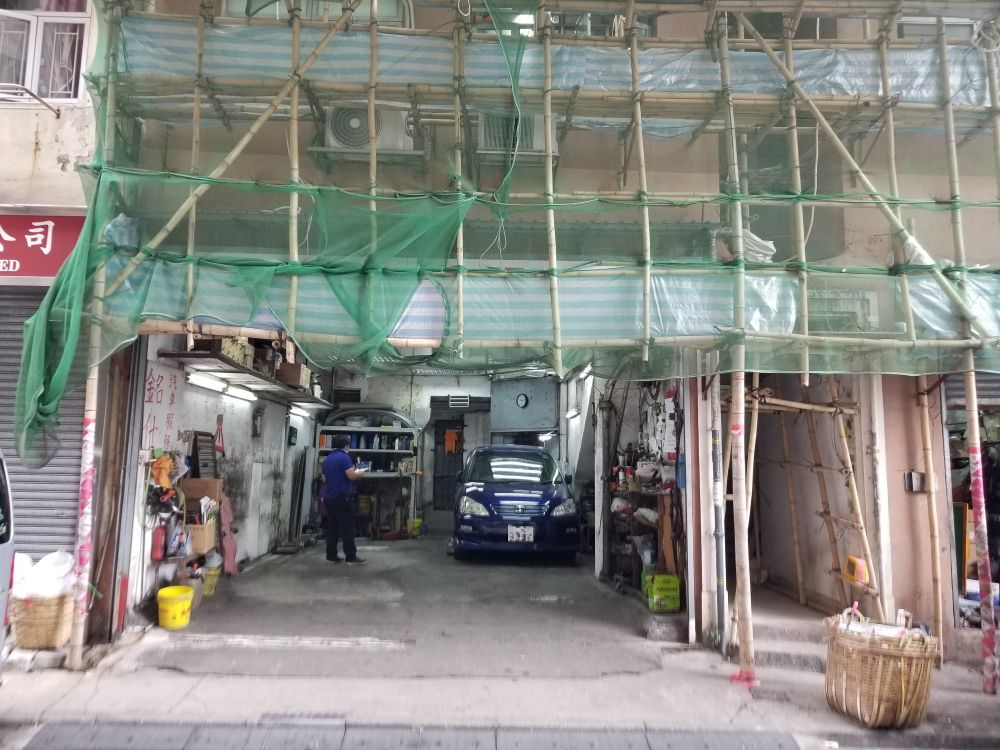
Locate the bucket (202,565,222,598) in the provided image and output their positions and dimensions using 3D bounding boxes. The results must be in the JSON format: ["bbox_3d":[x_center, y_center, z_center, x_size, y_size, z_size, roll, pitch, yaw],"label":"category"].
[{"bbox_3d":[-2.771,1.953,7.144,0.245,0.275,0.245,1,-8,-2],"label":"bucket"}]

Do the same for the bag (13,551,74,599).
[{"bbox_3d":[-3.282,1.434,5.400,0.420,0.350,0.380,1,-7,-3],"label":"bag"}]

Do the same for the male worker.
[{"bbox_3d":[-2.104,1.647,10.207,0.500,1.710,0.520,7,-9,-41],"label":"male worker"}]

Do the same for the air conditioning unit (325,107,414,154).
[{"bbox_3d":[-0.961,-1.825,5.629,0.660,0.460,0.270,1,-8,-2],"label":"air conditioning unit"}]

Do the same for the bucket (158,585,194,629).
[{"bbox_3d":[-2.456,1.757,5.706,0.280,0.300,0.280,1,-8,-2],"label":"bucket"}]

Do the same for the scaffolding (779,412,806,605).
[{"bbox_3d":[2.607,1.184,6.704,0.060,1.670,0.060,-4,-7,-4],"label":"scaffolding"}]

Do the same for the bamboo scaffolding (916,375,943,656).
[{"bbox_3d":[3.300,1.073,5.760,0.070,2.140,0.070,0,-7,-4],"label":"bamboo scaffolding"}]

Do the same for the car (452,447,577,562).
[{"bbox_3d":[0.159,1.975,12.111,1.760,1.660,4.660,1,-8,-2],"label":"car"}]

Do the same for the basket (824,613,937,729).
[{"bbox_3d":[2.254,1.739,4.450,0.600,0.560,0.600,1,-7,-3],"label":"basket"}]

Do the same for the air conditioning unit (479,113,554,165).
[{"bbox_3d":[0.143,-1.996,6.158,0.660,0.420,0.320,1,-7,-3],"label":"air conditioning unit"}]

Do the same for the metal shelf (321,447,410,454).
[{"bbox_3d":[-2.373,1.337,13.300,1.660,0.070,0.420,1,-7,-3],"label":"metal shelf"}]

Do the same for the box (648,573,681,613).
[{"bbox_3d":[1.358,1.820,6.305,0.230,0.300,0.200,1,-7,-3],"label":"box"}]

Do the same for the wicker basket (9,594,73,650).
[{"bbox_3d":[-3.045,1.651,5.114,0.360,0.350,0.310,1,-8,-2],"label":"wicker basket"}]

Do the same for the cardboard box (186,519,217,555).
[{"bbox_3d":[-2.654,1.438,6.646,0.190,0.260,0.300,2,-8,-10],"label":"cardboard box"}]

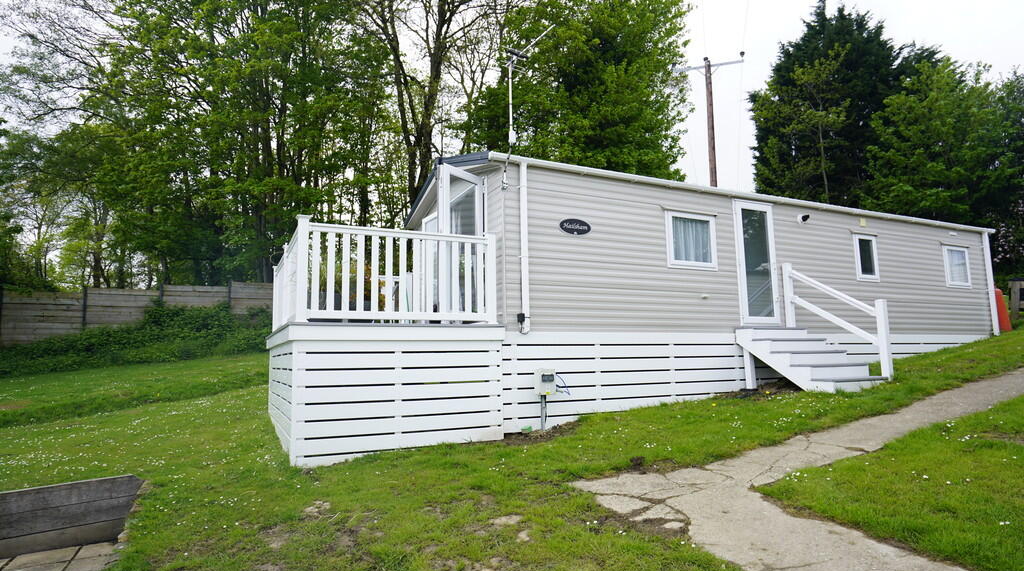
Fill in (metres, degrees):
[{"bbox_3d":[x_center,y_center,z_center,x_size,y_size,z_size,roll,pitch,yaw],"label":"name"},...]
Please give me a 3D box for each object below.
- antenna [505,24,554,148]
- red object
[{"bbox_3d":[0.218,-2.397,6.917,0.360,1.220,1.050,4,-9,-33],"label":"antenna"},{"bbox_3d":[11.299,0.599,13.118,0.400,0.900,0.380,3,-8,-26],"label":"red object"}]

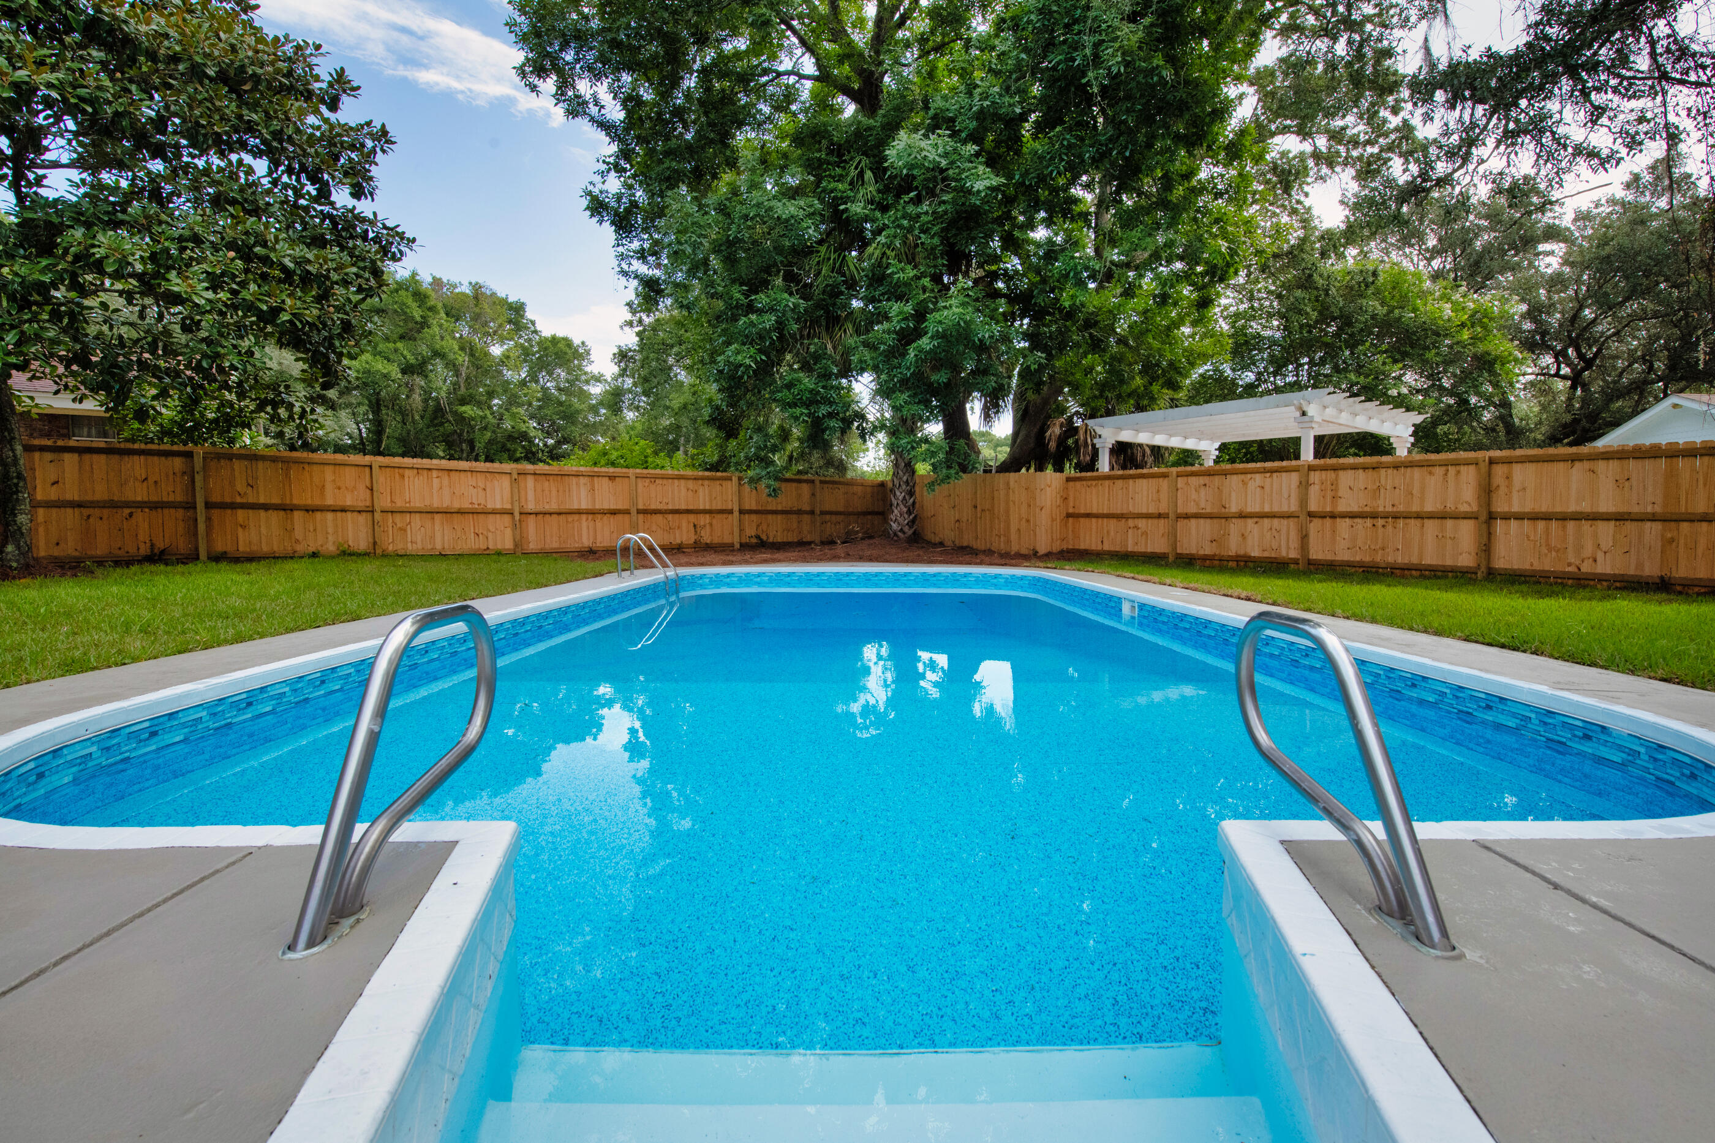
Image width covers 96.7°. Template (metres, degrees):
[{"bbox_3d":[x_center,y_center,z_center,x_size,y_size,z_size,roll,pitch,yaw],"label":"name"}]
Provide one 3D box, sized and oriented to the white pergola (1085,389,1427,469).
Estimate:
[{"bbox_3d":[8.814,-1.860,17.188,5.509,3.150,5.261,-2,4,-36],"label":"white pergola"}]

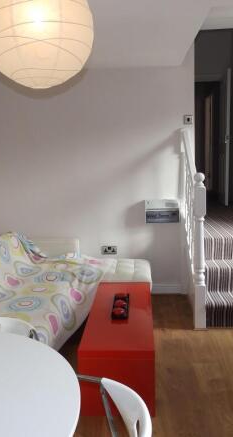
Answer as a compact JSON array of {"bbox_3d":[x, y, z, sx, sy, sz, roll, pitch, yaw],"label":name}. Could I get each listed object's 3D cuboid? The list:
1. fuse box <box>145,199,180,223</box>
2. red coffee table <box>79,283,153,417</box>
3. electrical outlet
[{"bbox_3d":[0.435,-0.070,3.521,0.315,0.215,0.105,-1,9,4],"label":"fuse box"},{"bbox_3d":[0.029,0.778,2.457,0.395,0.373,1.069,-1,9,4],"label":"red coffee table"},{"bbox_3d":[-0.070,0.318,3.661,0.146,0.086,0.012,-1,9,4],"label":"electrical outlet"}]

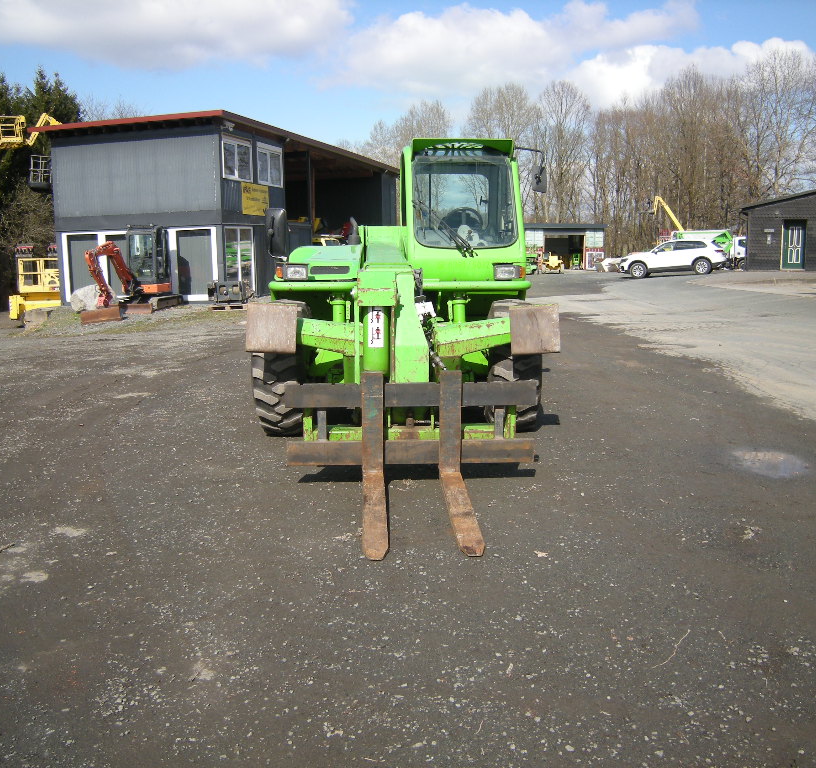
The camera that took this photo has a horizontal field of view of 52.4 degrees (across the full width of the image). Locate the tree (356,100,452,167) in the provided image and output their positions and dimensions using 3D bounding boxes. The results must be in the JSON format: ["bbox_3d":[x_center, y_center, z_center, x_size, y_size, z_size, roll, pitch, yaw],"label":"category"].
[{"bbox_3d":[-0.229,-18.908,77.938,8.800,14.900,8.000,-1,10,0],"label":"tree"}]

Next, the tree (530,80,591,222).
[{"bbox_3d":[13.292,-18.581,72.952,5.600,15.570,5.600,-1,10,0],"label":"tree"}]

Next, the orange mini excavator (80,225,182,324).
[{"bbox_3d":[-7.242,-3.154,21.966,1.400,2.420,3.900,1,10,7],"label":"orange mini excavator"}]

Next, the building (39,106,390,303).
[{"bbox_3d":[-5.713,-6.367,31.605,6.450,5.400,16.300,2,10,17],"label":"building"}]

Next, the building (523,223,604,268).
[{"bbox_3d":[10.424,-9.285,55.856,5.600,3.050,5.200,0,10,3],"label":"building"}]

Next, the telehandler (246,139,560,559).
[{"bbox_3d":[-0.072,-0.919,7.299,2.400,2.480,7.000,-1,10,-3],"label":"telehandler"}]

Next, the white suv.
[{"bbox_3d":[12.524,-5.951,38.879,4.850,1.710,1.970,-1,9,15],"label":"white suv"}]

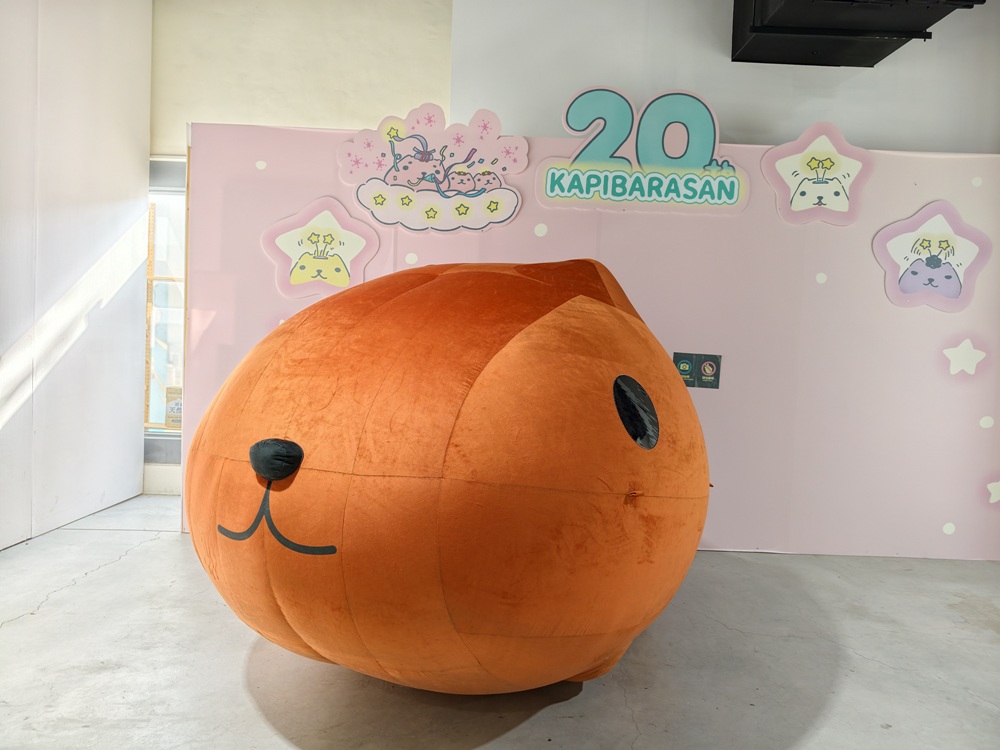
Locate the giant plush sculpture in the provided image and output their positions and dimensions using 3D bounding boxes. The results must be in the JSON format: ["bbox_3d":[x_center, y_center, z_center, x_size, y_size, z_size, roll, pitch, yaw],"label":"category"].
[{"bbox_3d":[-0.133,0.313,2.933,2.032,1.715,2.222,3,2,31],"label":"giant plush sculpture"}]

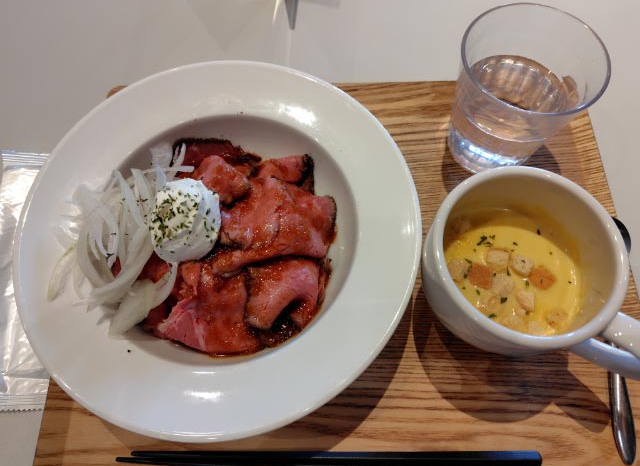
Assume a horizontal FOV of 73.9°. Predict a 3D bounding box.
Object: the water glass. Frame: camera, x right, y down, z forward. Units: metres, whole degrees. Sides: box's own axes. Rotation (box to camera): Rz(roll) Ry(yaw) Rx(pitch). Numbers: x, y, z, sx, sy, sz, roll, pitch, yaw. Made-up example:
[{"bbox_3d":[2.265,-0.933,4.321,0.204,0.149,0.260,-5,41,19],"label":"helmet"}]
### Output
[{"bbox_3d":[0.122,-0.083,0.278,0.081,0.086,0.081,0,68,1],"label":"water glass"}]

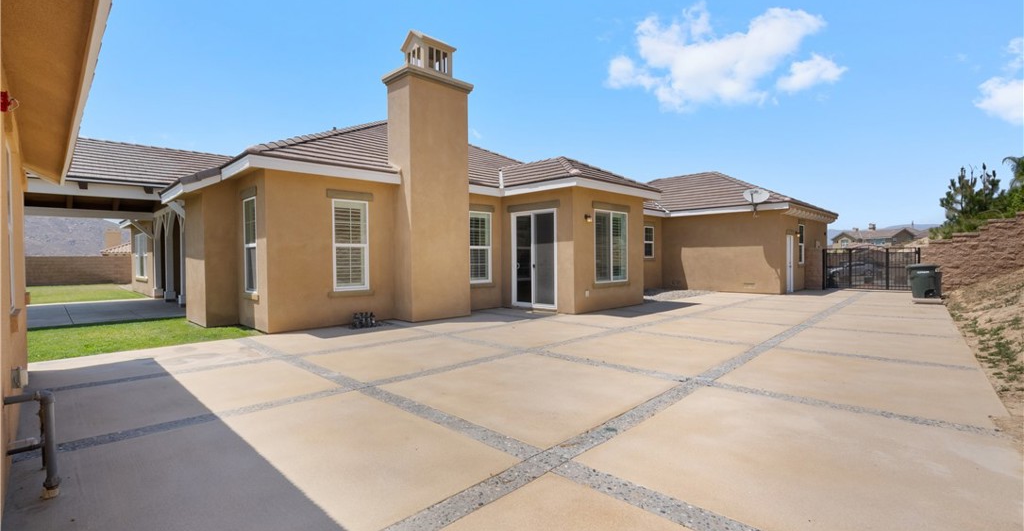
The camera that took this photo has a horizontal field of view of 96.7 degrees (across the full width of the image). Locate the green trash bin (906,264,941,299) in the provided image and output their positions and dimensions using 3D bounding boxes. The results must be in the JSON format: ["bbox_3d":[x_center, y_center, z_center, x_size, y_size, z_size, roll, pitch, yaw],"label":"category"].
[{"bbox_3d":[13.060,0.475,14.450,0.810,1.080,0.690,0,1,40],"label":"green trash bin"}]

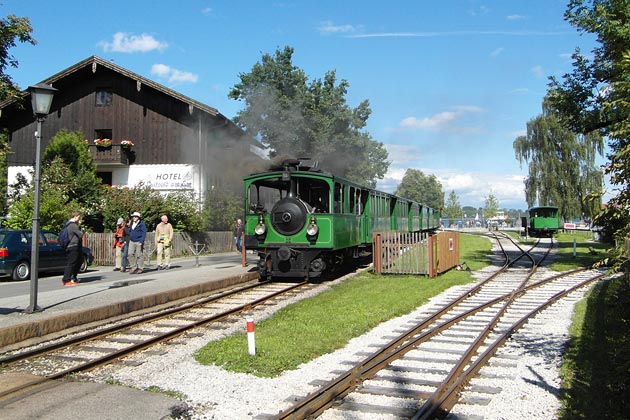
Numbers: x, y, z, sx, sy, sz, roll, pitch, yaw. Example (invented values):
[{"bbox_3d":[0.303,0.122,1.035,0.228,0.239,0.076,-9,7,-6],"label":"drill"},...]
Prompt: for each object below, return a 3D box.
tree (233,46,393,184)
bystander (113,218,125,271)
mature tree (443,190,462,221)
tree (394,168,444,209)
[{"bbox_3d":[-0.534,-5.557,46.000,13.100,15.750,13.100,0,-1,0],"label":"tree"},{"bbox_3d":[-6.080,1.070,17.400,0.500,1.650,0.420,0,-1,12],"label":"bystander"},{"bbox_3d":[27.500,-0.350,112.000,4.100,7.100,4.100,0,-1,0],"label":"mature tree"},{"bbox_3d":[19.406,-2.338,105.000,9.800,10.890,9.800,0,-1,0],"label":"tree"}]

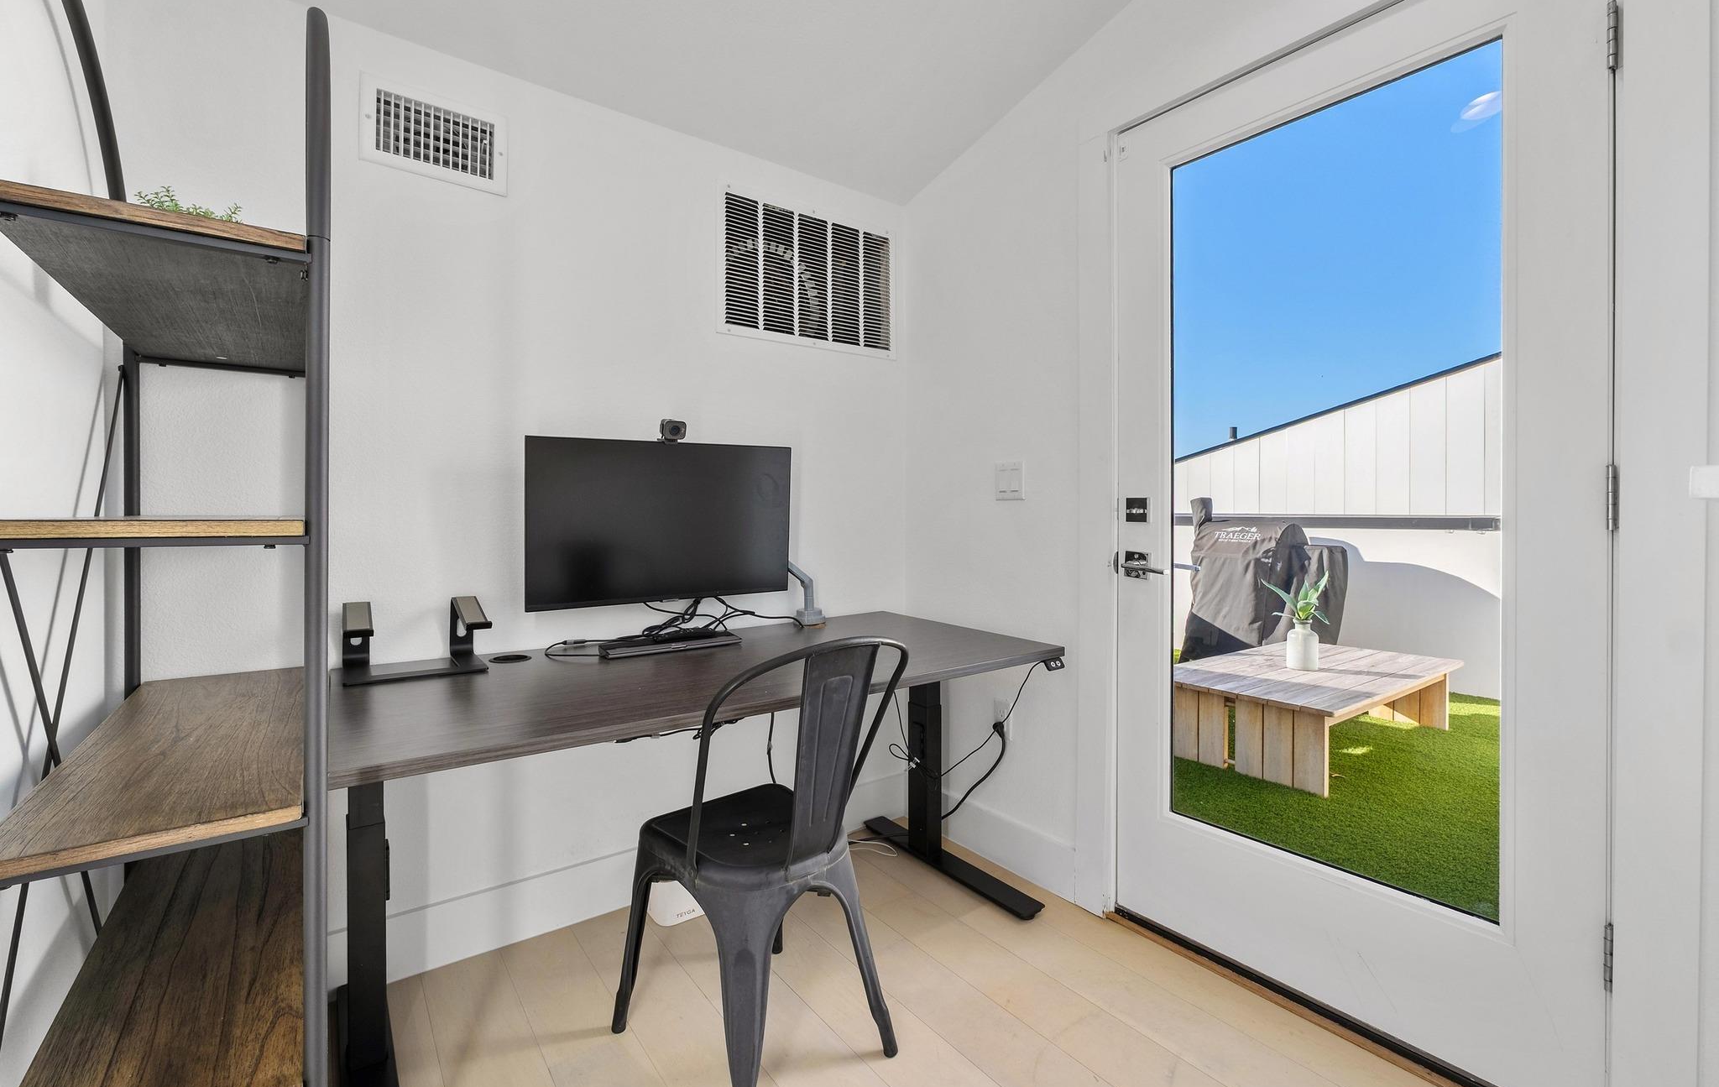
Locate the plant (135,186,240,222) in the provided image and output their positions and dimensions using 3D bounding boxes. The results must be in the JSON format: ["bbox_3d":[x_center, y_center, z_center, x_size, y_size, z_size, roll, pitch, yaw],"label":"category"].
[{"bbox_3d":[-0.987,-0.446,1.056,0.141,0.151,0.141,-1,2,-37],"label":"plant"}]

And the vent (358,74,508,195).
[{"bbox_3d":[-0.968,-0.934,1.645,0.294,0.191,0.018,-1,2,-37],"label":"vent"}]

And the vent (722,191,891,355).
[{"bbox_3d":[-0.137,-0.841,2.268,0.668,0.439,0.020,-1,2,-37],"label":"vent"}]

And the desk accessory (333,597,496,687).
[{"bbox_3d":[-0.949,0.193,1.530,0.263,0.156,0.206,-1,2,-37],"label":"desk accessory"}]

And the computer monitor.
[{"bbox_3d":[-0.441,-0.050,1.660,0.616,0.362,0.050,-1,2,-34],"label":"computer monitor"}]

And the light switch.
[{"bbox_3d":[0.446,-0.186,2.129,0.010,0.116,0.116,-1,2,-37],"label":"light switch"}]

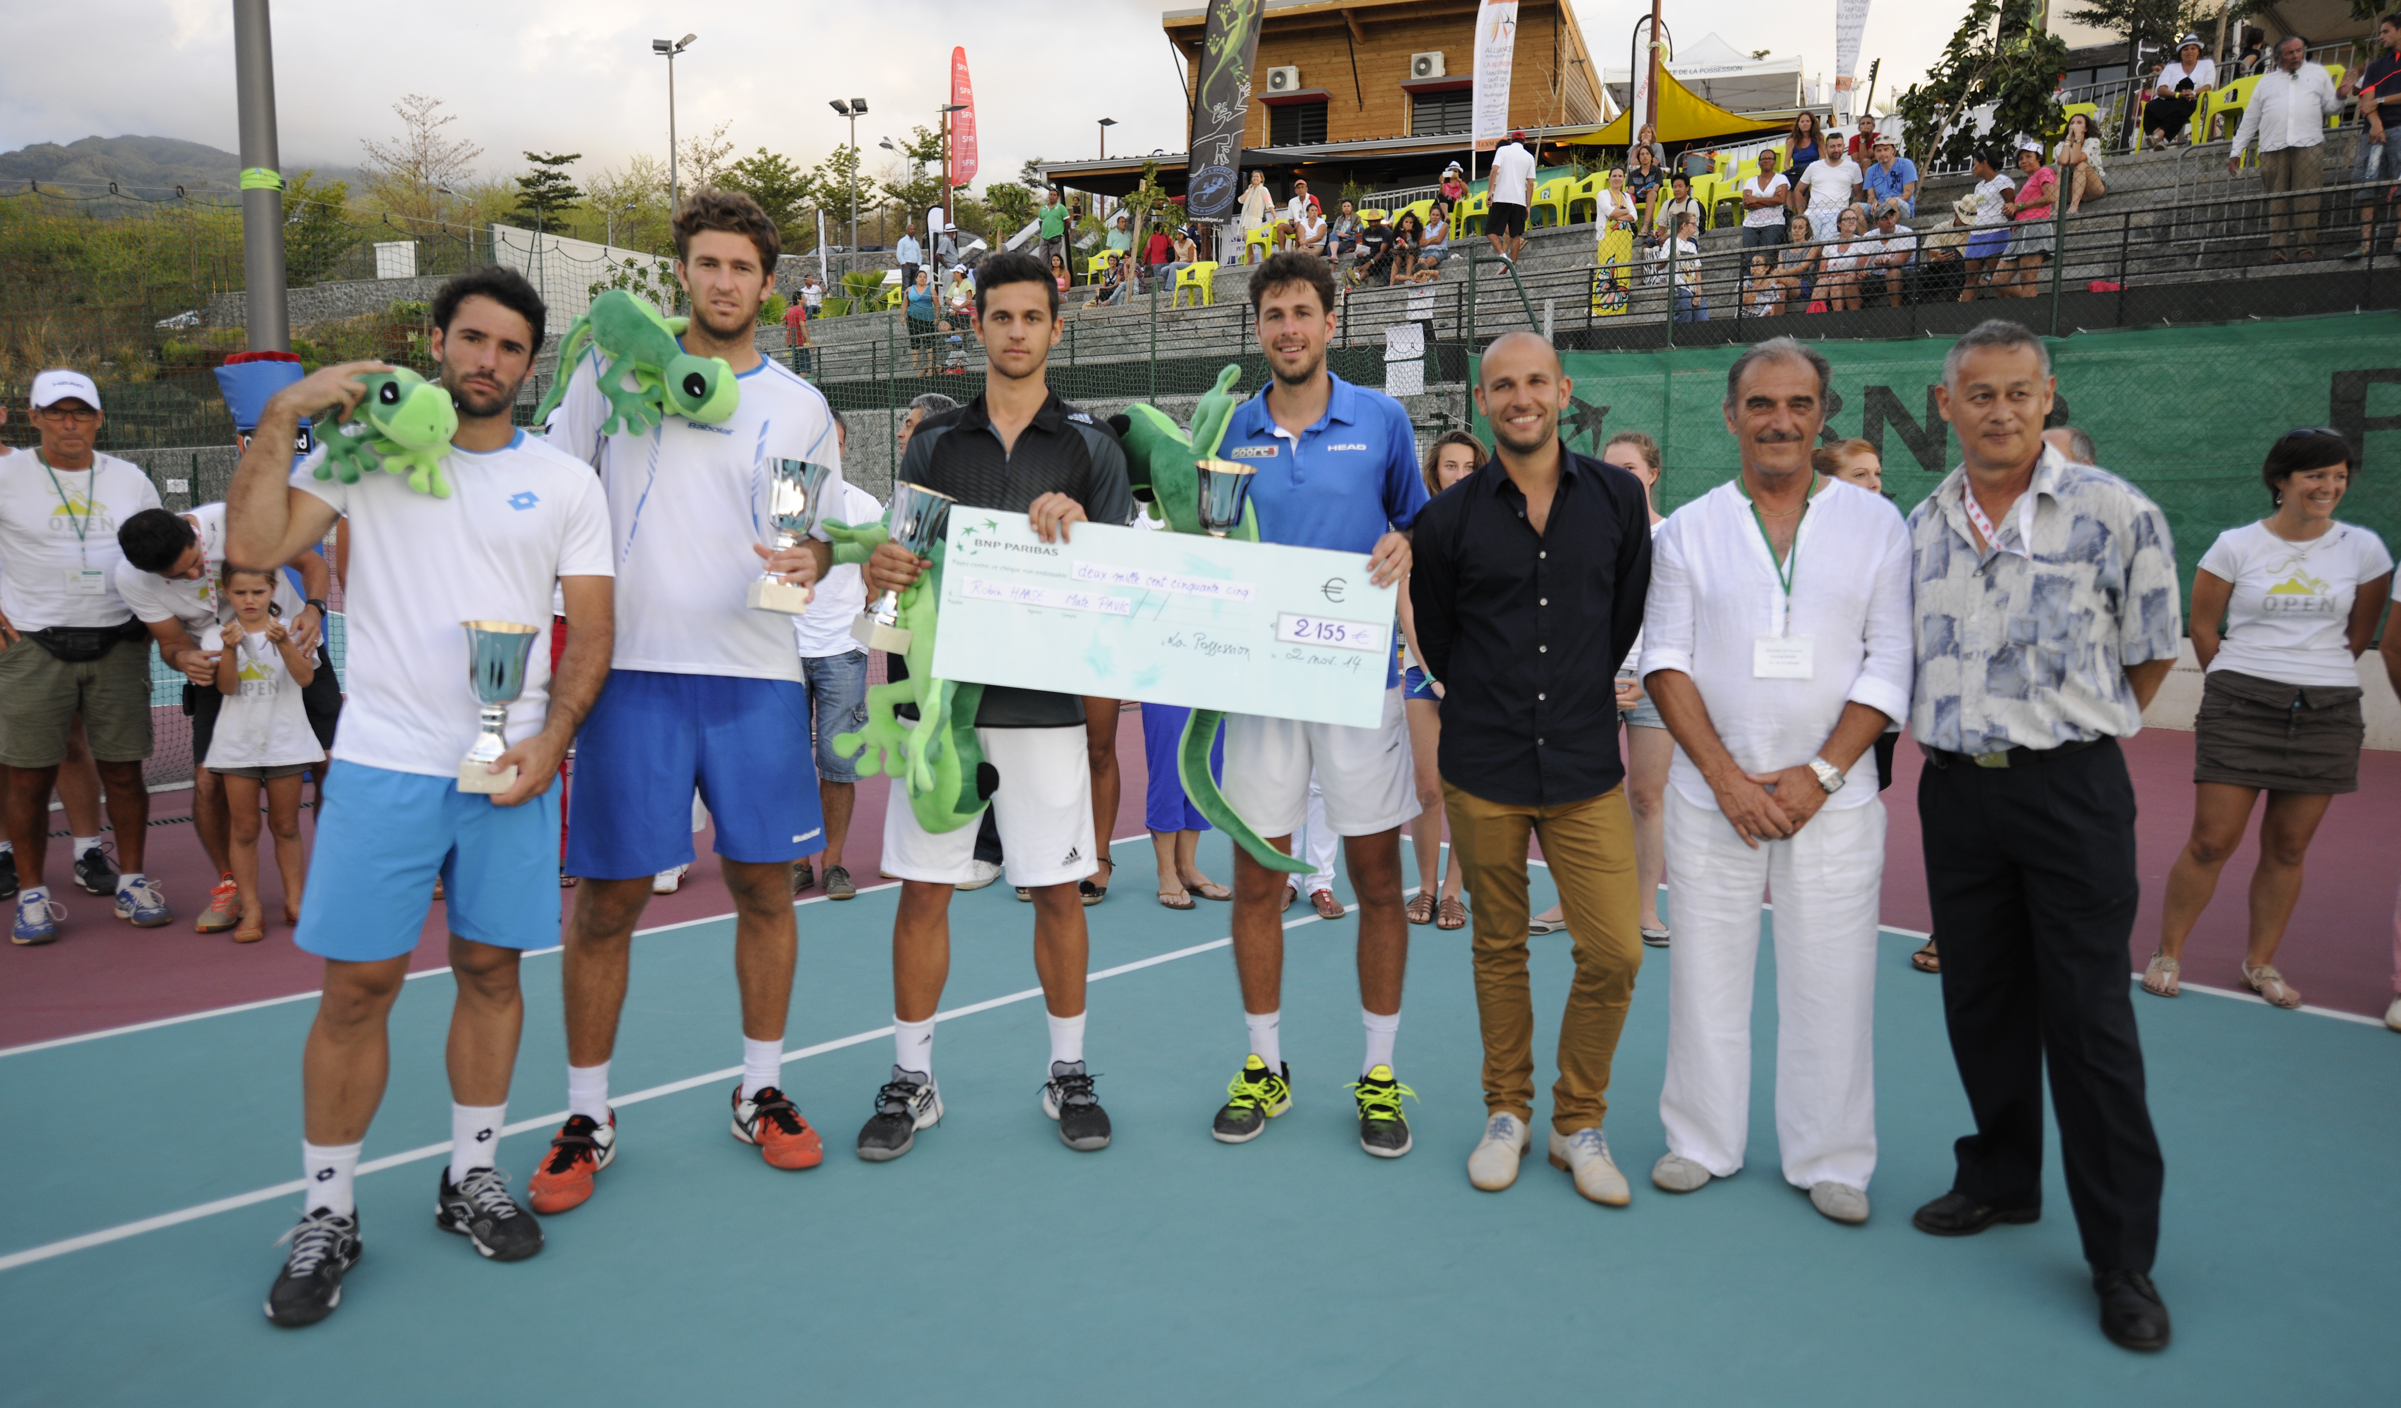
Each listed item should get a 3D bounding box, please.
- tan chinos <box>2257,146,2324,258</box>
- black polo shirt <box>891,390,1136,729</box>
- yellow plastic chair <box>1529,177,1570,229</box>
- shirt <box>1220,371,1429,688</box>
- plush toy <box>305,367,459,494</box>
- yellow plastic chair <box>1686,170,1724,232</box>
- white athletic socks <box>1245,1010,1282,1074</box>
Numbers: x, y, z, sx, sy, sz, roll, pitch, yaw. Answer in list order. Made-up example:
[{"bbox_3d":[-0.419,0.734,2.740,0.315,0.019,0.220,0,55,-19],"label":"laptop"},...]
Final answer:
[{"bbox_3d":[8.723,-4.067,12.800,0.440,0.960,0.310,6,9,37],"label":"tan chinos"},{"bbox_3d":[-0.413,-0.320,3.545,0.530,0.740,0.310,0,7,-6],"label":"black polo shirt"},{"bbox_3d":[5.009,-7.056,22.496,0.570,0.800,0.560,7,9,43],"label":"yellow plastic chair"},{"bbox_3d":[0.250,-0.376,3.520,0.520,0.730,0.300,2,7,10],"label":"shirt"},{"bbox_3d":[-1.432,-0.476,2.800,0.250,0.230,0.350,-4,16,-40],"label":"plush toy"},{"bbox_3d":[6.343,-6.358,20.335,0.570,0.800,0.560,7,9,44],"label":"yellow plastic chair"},{"bbox_3d":[0.145,0.786,3.702,0.090,0.155,0.110,4,8,25],"label":"white athletic socks"}]

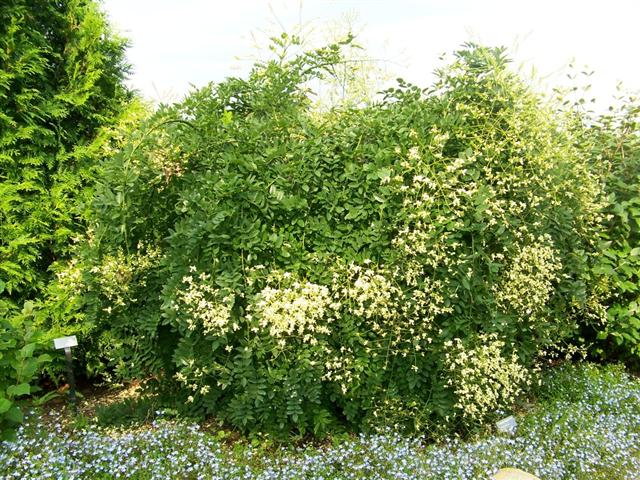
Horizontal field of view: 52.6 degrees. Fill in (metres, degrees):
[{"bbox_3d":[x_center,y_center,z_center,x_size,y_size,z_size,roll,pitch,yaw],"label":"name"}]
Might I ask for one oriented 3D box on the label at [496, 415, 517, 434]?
[{"bbox_3d":[0.910,0.899,3.150,0.090,0.056,0.010,-23,-29,-5],"label":"label"}]

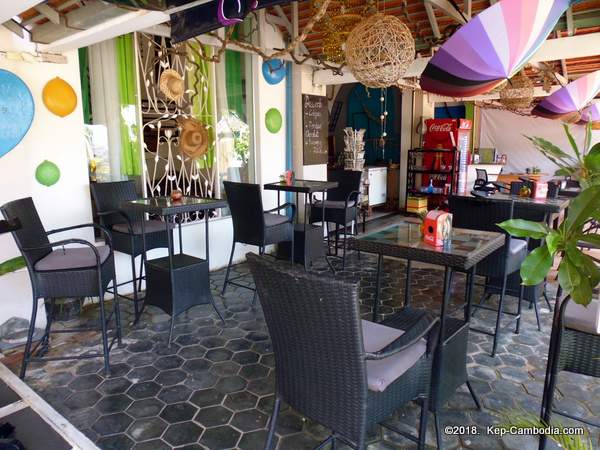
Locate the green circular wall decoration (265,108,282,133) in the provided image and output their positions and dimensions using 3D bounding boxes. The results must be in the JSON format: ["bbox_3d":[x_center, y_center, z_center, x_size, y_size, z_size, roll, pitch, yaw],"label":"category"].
[{"bbox_3d":[-0.328,-1.342,5.365,0.050,0.320,0.310,10,15,39],"label":"green circular wall decoration"}]

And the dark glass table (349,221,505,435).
[{"bbox_3d":[0.664,0.570,2.276,0.600,1.050,0.600,10,15,39],"label":"dark glass table"}]

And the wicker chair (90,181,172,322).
[{"bbox_3d":[-1.499,0.202,3.820,0.575,1.143,0.490,8,13,32],"label":"wicker chair"}]

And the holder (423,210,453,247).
[{"bbox_3d":[0.661,0.015,1.992,0.100,0.150,0.100,-5,13,-23],"label":"holder"}]

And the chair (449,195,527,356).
[{"bbox_3d":[1.417,0.335,3.241,0.540,1.140,0.560,9,15,37],"label":"chair"}]

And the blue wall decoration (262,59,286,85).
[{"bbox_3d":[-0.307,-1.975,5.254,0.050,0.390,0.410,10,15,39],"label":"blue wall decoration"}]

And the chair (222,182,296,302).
[{"bbox_3d":[-0.424,0.132,4.221,0.490,1.143,0.575,8,14,34],"label":"chair"}]

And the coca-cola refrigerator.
[{"bbox_3d":[2.926,-1.141,8.394,0.650,1.860,0.710,9,14,37],"label":"coca-cola refrigerator"}]

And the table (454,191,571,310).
[{"bbox_3d":[1.957,0.297,3.732,0.610,1.056,0.610,9,14,37],"label":"table"}]

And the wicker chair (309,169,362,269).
[{"bbox_3d":[0.460,-0.087,5.260,0.540,1.140,0.560,8,13,31],"label":"wicker chair"}]

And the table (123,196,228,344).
[{"bbox_3d":[-0.997,0.325,3.399,0.600,1.050,0.600,10,15,39],"label":"table"}]

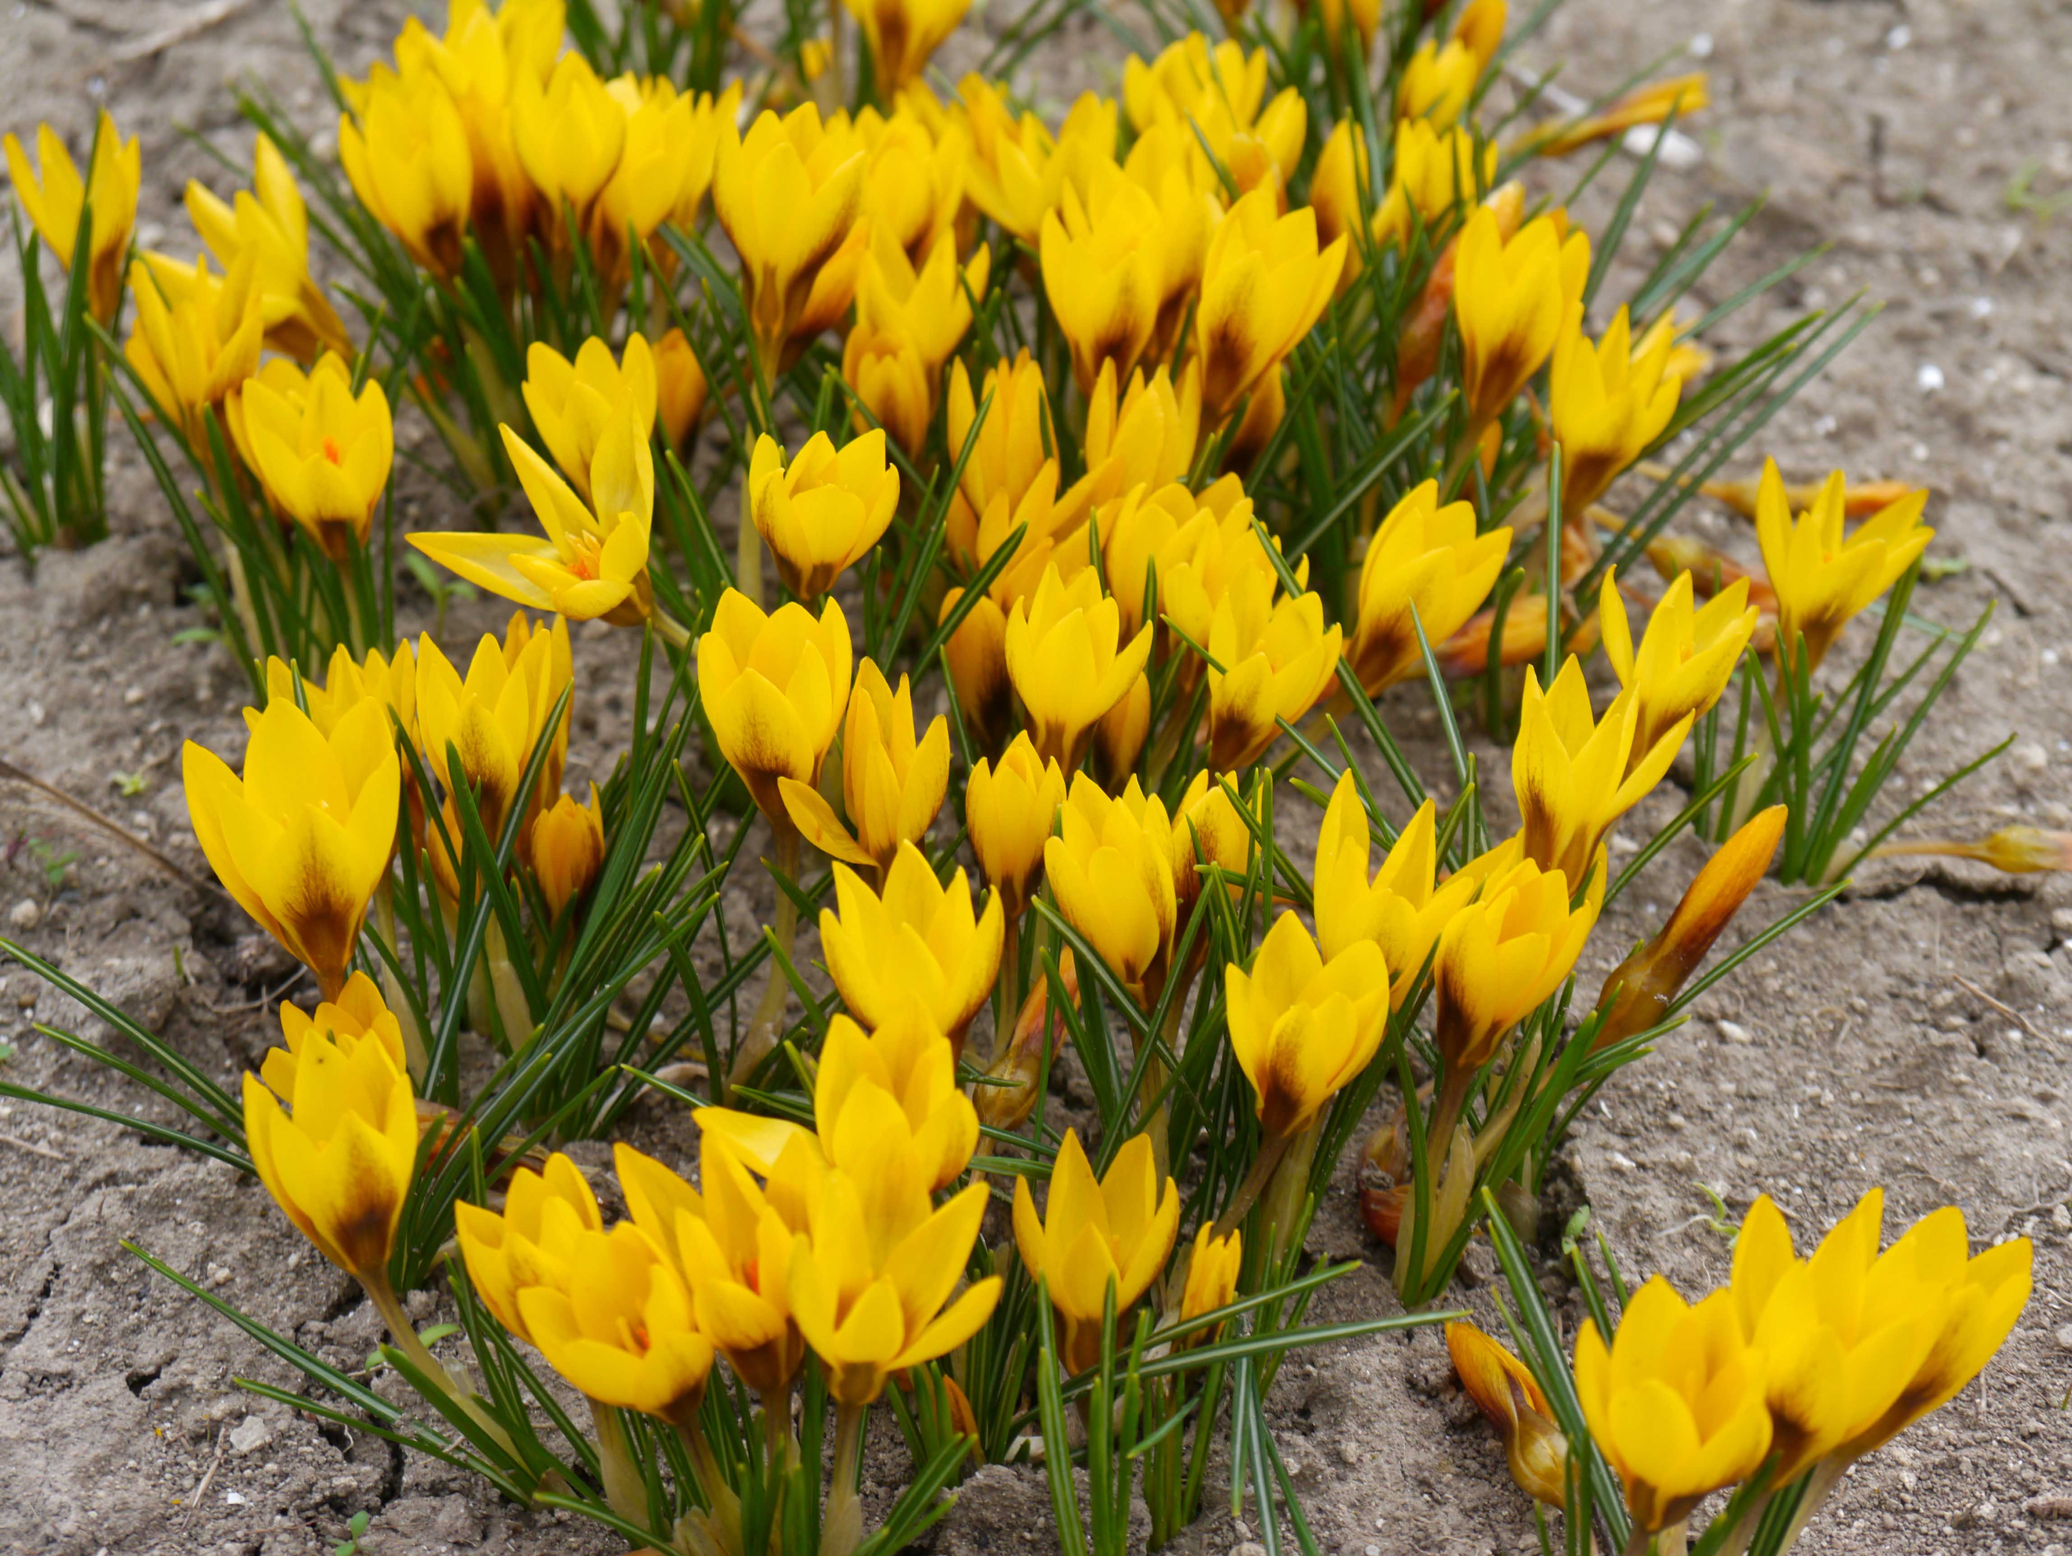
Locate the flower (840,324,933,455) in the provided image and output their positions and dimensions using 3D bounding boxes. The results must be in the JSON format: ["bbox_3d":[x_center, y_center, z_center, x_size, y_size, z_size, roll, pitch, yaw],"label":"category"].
[{"bbox_3d":[-0.035,-0.089,1.010,0.021,0.031,0.021,0,38,0],"label":"flower"}]

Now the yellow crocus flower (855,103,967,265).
[{"bbox_3d":[-0.031,-0.144,1.070,0.028,0.040,0.028,0,38,0],"label":"yellow crocus flower"}]

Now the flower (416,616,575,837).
[{"bbox_3d":[-0.096,-0.007,0.760,0.028,0.040,0.026,-2,35,1],"label":"flower"}]

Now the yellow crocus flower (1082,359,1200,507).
[{"bbox_3d":[0.023,-0.071,0.961,0.025,0.041,0.025,4,38,-3],"label":"yellow crocus flower"}]

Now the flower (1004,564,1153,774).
[{"bbox_3d":[0.008,-0.017,0.772,0.026,0.037,0.025,2,35,-2],"label":"flower"}]

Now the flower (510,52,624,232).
[{"bbox_3d":[-0.113,-0.150,1.042,0.028,0.045,0.028,0,38,0],"label":"flower"}]

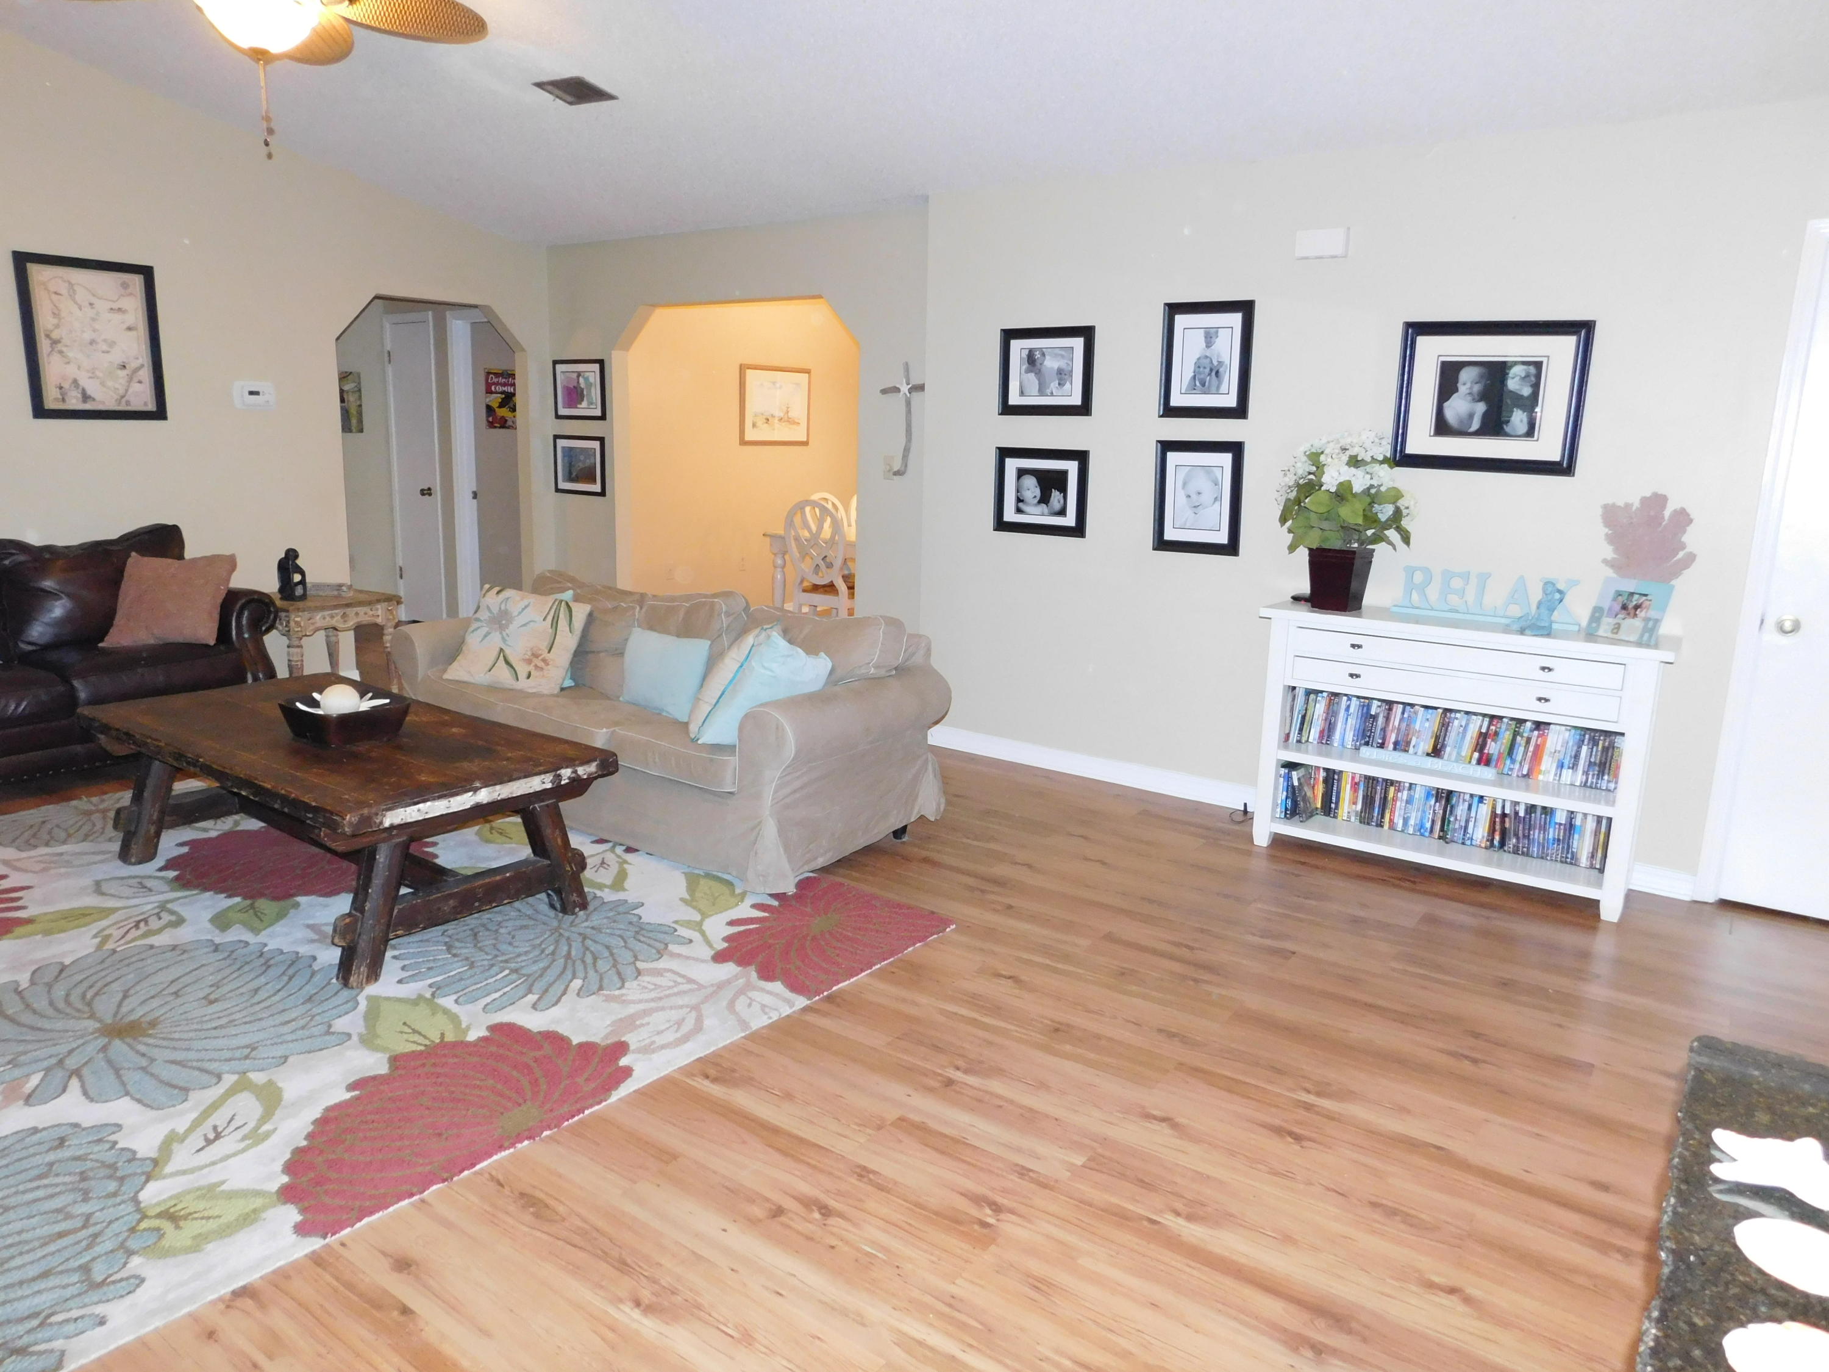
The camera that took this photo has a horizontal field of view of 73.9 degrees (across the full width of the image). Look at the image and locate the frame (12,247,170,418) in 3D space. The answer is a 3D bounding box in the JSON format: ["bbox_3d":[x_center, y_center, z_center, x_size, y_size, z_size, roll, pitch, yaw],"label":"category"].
[{"bbox_3d":[-3.514,-1.482,5.223,0.028,0.664,0.532,10,14,35],"label":"frame"}]

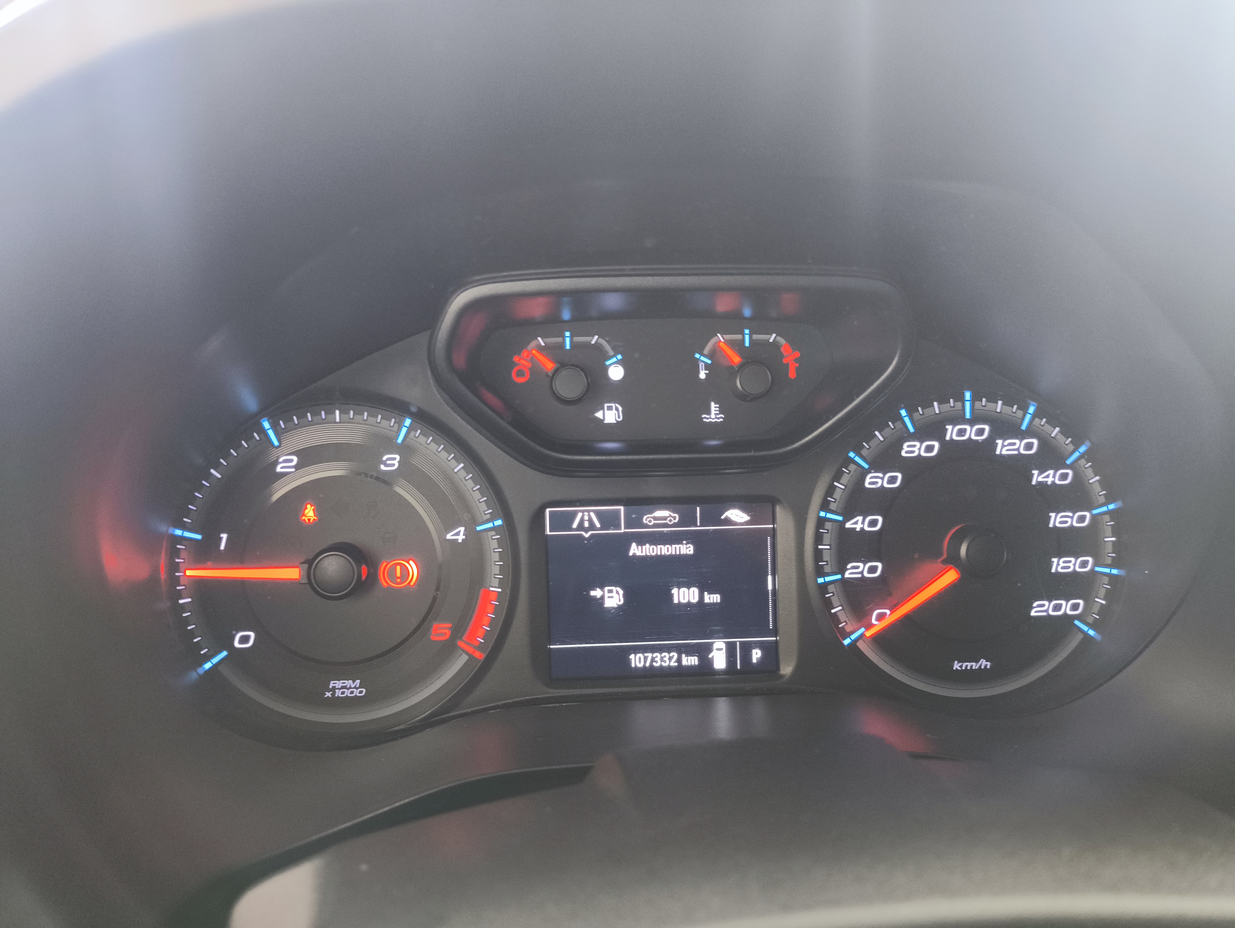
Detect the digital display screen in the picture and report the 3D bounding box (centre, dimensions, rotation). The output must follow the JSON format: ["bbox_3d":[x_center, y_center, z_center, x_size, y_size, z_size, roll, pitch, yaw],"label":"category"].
[{"bbox_3d":[0.015,0.041,0.290,0.075,0.057,0.008,-2,1,-3],"label":"digital display screen"}]

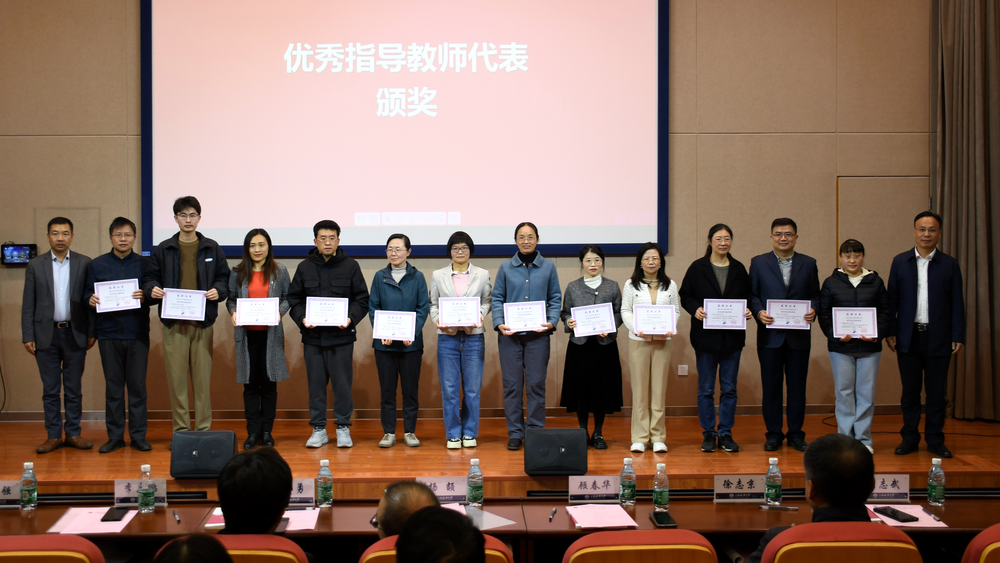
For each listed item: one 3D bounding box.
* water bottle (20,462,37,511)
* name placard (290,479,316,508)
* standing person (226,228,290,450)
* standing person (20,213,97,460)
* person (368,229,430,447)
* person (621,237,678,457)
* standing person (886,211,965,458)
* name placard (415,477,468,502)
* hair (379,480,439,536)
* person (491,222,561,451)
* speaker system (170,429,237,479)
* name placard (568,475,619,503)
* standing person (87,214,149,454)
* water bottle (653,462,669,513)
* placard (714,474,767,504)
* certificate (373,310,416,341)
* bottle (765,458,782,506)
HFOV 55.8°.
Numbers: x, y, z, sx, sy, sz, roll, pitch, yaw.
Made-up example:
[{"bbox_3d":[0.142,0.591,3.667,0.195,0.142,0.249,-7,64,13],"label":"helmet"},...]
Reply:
[{"bbox_3d":[-1.841,0.799,3.692,0.062,0.177,0.062,0,1,-1],"label":"water bottle"},{"bbox_3d":[-0.816,0.816,3.660,0.203,0.103,0.050,0,1,0],"label":"name placard"},{"bbox_3d":[-1.790,0.414,7.000,0.470,1.608,0.370,0,0,-6],"label":"standing person"},{"bbox_3d":[-3.234,0.378,6.900,0.500,1.694,0.310,0,1,-14],"label":"standing person"},{"bbox_3d":[-0.750,0.442,6.980,0.450,1.563,0.360,0,1,-2],"label":"person"},{"bbox_3d":[1.081,0.477,6.830,0.440,1.504,0.360,0,1,5],"label":"person"},{"bbox_3d":[2.996,0.370,6.650,0.540,1.711,0.330,0,1,12],"label":"standing person"},{"bbox_3d":[-0.223,0.809,3.660,0.203,0.102,0.050,0,1,0],"label":"name placard"},{"bbox_3d":[-0.275,0.700,2.900,0.190,0.180,0.165,0,1,44],"label":"hair"},{"bbox_3d":[0.188,0.391,6.950,0.510,1.652,0.370,0,0,0],"label":"person"},{"bbox_3d":[-1.872,1.110,6.032,0.385,0.285,0.225,1,-14,-2],"label":"speaker system"},{"bbox_3d":[0.364,0.800,3.640,0.200,0.102,0.060,0,0,1],"label":"name placard"},{"bbox_3d":[-2.747,0.380,6.800,0.460,1.681,0.360,0,1,-11],"label":"standing person"},{"bbox_3d":[0.622,0.790,3.637,0.062,0.176,0.062,0,1,-1],"label":"water bottle"},{"bbox_3d":[0.927,0.798,3.640,0.200,0.102,0.060,0,0,2],"label":"placard"},{"bbox_3d":[-0.756,0.320,6.800,0.298,0.210,0.010,4,-17,-1],"label":"certificate"},{"bbox_3d":[1.057,0.771,3.650,0.061,0.176,0.061,0,1,0],"label":"bottle"}]

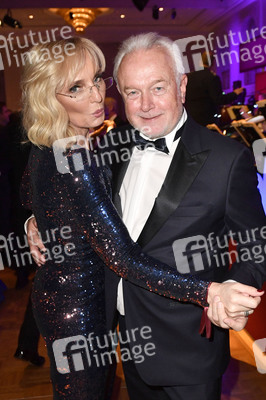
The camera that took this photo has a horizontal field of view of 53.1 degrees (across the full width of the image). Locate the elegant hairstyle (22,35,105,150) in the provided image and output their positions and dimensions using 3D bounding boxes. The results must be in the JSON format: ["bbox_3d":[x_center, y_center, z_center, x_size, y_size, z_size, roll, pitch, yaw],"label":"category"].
[{"bbox_3d":[-0.178,-0.272,0.690,0.190,0.265,0.210,-25,23,-32],"label":"elegant hairstyle"}]

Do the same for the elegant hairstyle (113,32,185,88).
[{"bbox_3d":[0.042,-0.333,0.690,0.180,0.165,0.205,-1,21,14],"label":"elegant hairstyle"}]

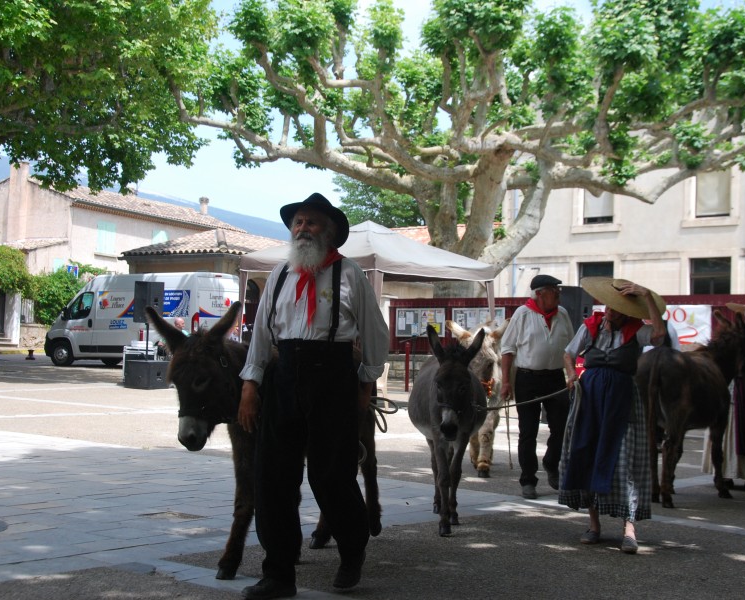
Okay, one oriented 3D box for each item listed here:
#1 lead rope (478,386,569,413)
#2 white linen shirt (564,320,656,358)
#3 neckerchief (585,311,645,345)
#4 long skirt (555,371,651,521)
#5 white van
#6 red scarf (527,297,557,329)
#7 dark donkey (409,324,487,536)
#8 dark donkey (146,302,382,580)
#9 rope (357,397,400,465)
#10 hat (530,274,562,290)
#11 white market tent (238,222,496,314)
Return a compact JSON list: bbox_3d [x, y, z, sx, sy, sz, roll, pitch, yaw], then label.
[{"bbox_3d":[0.890,0.590,7.080,0.530,0.160,0.150,1,-2,20],"label":"lead rope"},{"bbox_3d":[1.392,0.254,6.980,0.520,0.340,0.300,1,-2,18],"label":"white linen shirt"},{"bbox_3d":[1.409,0.161,6.980,0.330,0.200,0.270,1,-2,18],"label":"neckerchief"},{"bbox_3d":[1.367,0.851,7.030,0.510,0.890,0.460,1,-2,18],"label":"long skirt"},{"bbox_3d":[-6.313,0.579,32.900,5.400,2.500,2.100,1,-2,30],"label":"white van"},{"bbox_3d":[1.313,0.105,9.270,0.230,0.260,0.200,3,-2,-18],"label":"red scarf"},{"bbox_3d":[0.491,0.806,7.776,0.510,1.280,1.620,2,-2,2],"label":"dark donkey"},{"bbox_3d":[-0.416,0.705,6.198,0.520,1.310,1.780,1,-2,26],"label":"dark donkey"},{"bbox_3d":[0.028,0.604,5.520,0.200,0.310,0.160,2,-2,-12],"label":"rope"},{"bbox_3d":[1.351,-0.136,9.270,0.260,0.120,0.230,0,-3,41],"label":"hat"},{"bbox_3d":[-0.122,0.221,19.863,3.000,3.100,3.000,0,-3,42],"label":"white market tent"}]

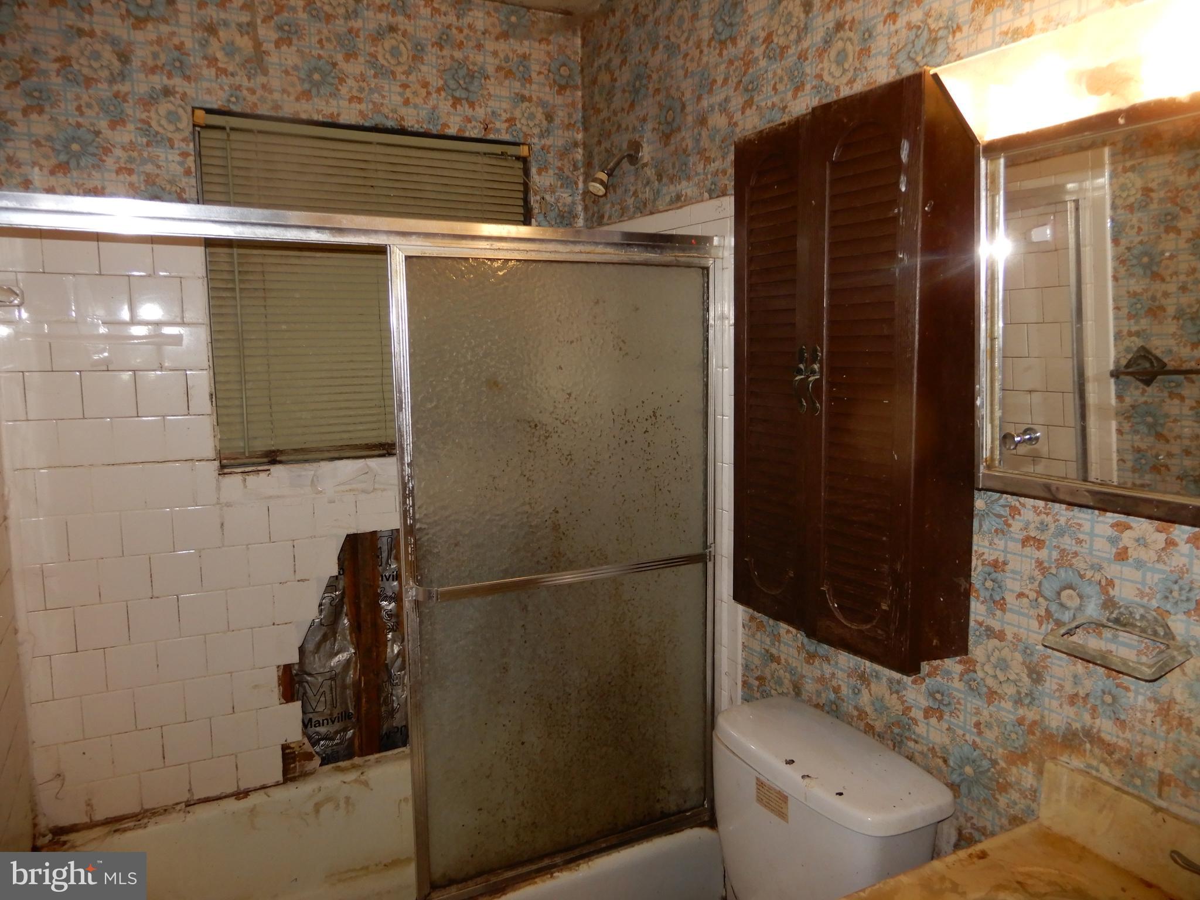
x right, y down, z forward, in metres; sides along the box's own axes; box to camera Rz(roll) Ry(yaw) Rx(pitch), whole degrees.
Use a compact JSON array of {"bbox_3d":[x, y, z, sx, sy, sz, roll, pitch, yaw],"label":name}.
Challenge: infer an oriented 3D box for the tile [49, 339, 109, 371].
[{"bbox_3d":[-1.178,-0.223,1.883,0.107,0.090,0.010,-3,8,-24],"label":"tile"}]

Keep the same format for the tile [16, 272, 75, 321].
[{"bbox_3d":[-1.242,-0.338,1.870,0.108,0.108,0.009,-4,7,-25],"label":"tile"}]

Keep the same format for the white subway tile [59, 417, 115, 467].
[{"bbox_3d":[-1.195,-0.018,1.933,0.108,0.108,0.009,-4,7,-28],"label":"white subway tile"}]

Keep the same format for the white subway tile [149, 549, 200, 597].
[{"bbox_3d":[-1.046,0.303,2.052,0.108,0.108,0.009,-4,7,-27],"label":"white subway tile"}]

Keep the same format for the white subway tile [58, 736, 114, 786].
[{"bbox_3d":[-1.233,0.745,1.996,0.108,0.108,0.009,-4,7,-28],"label":"white subway tile"}]

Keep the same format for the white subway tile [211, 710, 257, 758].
[{"bbox_3d":[-0.939,0.731,2.144,0.108,0.108,0.008,-4,8,-25],"label":"white subway tile"}]

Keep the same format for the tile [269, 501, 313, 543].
[{"bbox_3d":[-0.781,0.176,2.119,0.107,0.107,0.010,-3,8,-24],"label":"tile"}]

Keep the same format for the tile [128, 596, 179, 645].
[{"bbox_3d":[-1.094,0.416,2.038,0.108,0.108,0.009,-4,7,-27],"label":"tile"}]

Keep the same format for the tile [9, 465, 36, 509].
[{"bbox_3d":[-1.298,0.100,1.870,0.047,0.108,0.009,-4,9,-25],"label":"tile"}]

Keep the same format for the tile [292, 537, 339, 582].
[{"bbox_3d":[-0.741,0.282,2.171,0.108,0.108,0.009,-4,7,-25],"label":"tile"}]

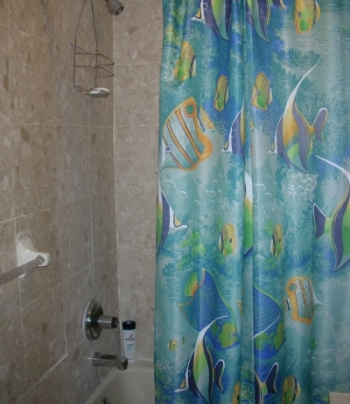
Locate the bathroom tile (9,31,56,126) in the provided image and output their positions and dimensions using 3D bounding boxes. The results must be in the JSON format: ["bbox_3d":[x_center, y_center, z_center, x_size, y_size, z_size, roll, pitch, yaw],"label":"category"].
[{"bbox_3d":[-0.485,-0.416,1.609,0.010,0.305,0.305,1,8,14],"label":"bathroom tile"}]

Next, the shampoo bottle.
[{"bbox_3d":[-0.231,0.724,2.417,0.066,0.210,0.052,-1,8,-6],"label":"shampoo bottle"}]

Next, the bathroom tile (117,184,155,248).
[{"bbox_3d":[-0.152,0.086,2.399,0.298,0.305,0.010,1,8,14],"label":"bathroom tile"}]

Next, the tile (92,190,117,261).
[{"bbox_3d":[-0.336,0.104,2.232,0.015,0.303,0.301,1,8,14],"label":"tile"}]

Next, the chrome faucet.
[{"bbox_3d":[-0.297,0.729,2.170,0.155,0.056,0.052,1,8,14],"label":"chrome faucet"}]

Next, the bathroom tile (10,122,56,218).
[{"bbox_3d":[-0.479,-0.115,1.612,0.015,0.303,0.301,1,8,14],"label":"bathroom tile"}]

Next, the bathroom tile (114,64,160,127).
[{"bbox_3d":[-0.155,-0.524,2.314,0.298,0.305,0.010,1,8,14],"label":"bathroom tile"}]

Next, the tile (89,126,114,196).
[{"bbox_3d":[-0.344,-0.202,2.240,0.010,0.305,0.305,1,8,14],"label":"tile"}]

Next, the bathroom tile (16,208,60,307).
[{"bbox_3d":[-0.476,0.183,1.654,0.015,0.303,0.301,1,8,14],"label":"bathroom tile"}]

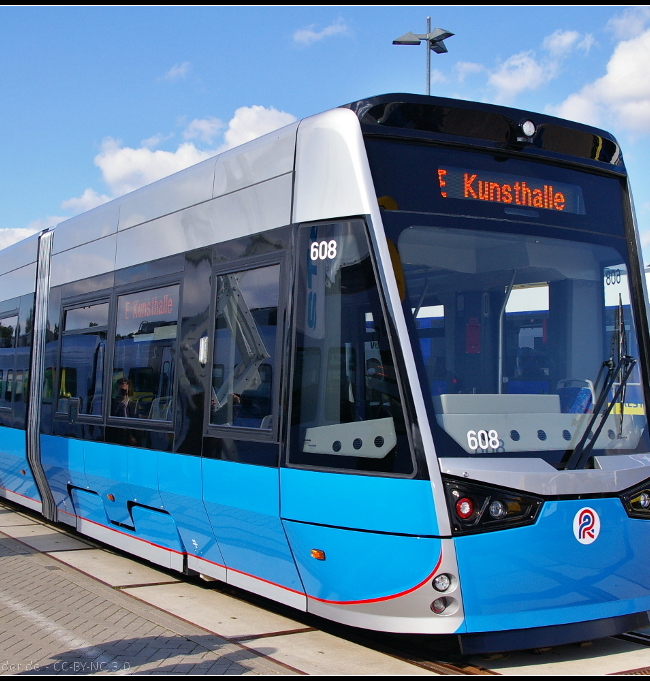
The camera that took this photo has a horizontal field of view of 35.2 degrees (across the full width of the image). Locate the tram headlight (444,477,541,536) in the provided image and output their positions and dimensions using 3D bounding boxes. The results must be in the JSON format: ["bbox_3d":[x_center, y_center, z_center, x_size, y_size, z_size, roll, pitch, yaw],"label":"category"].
[{"bbox_3d":[0.918,0.896,5.633,0.600,0.330,0.170,2,-13,-23],"label":"tram headlight"}]

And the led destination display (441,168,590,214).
[{"bbox_3d":[1.221,-0.905,6.456,1.140,0.210,0.100,3,-17,-32],"label":"led destination display"}]

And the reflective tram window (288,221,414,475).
[{"bbox_3d":[0.167,0.012,5.940,0.920,1.470,0.130,-1,-4,36],"label":"reflective tram window"}]

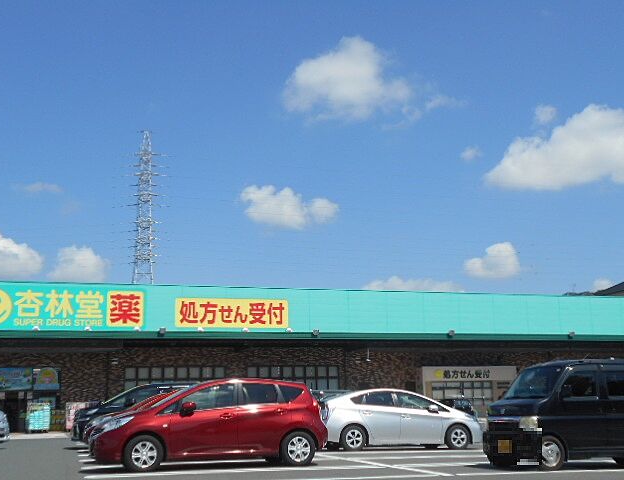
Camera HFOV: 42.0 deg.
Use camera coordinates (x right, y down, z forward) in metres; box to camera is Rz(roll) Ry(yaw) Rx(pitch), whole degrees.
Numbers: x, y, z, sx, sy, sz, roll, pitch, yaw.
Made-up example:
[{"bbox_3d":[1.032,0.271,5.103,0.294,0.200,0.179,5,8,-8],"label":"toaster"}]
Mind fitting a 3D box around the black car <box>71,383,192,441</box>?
[{"bbox_3d":[-4.280,4.950,23.050,4.820,1.790,1.820,2,-12,-16],"label":"black car"}]

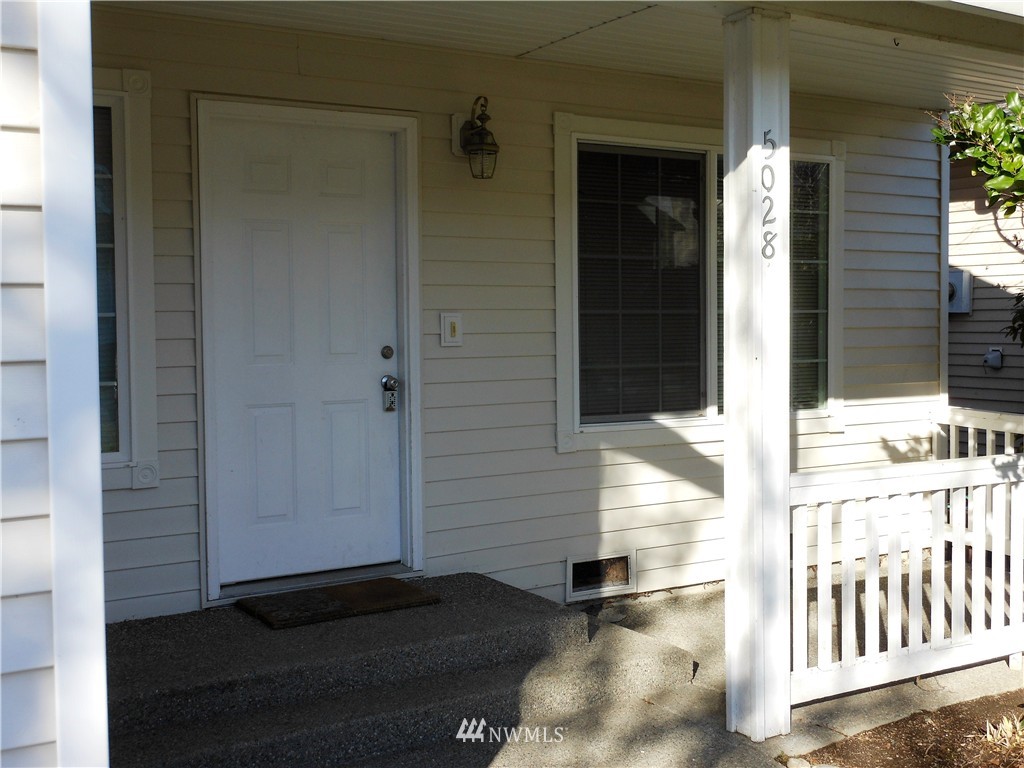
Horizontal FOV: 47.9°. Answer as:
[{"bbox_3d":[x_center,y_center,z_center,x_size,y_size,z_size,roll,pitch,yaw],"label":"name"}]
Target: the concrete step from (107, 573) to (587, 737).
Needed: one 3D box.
[{"bbox_3d":[-0.779,1.034,4.638,2.040,0.155,0.970,-2,3,-31],"label":"concrete step"}]

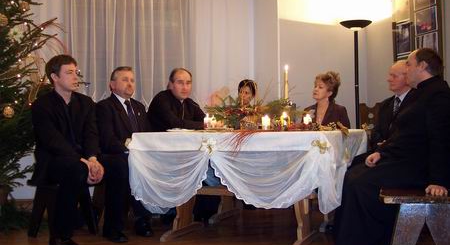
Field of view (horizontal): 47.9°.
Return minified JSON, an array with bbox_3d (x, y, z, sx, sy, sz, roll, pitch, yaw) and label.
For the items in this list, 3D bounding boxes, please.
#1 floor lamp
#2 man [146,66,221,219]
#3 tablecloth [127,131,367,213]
[{"bbox_3d":[1.239,-0.056,4.751,0.305,1.800,0.305,-1,-1,0],"label":"floor lamp"},{"bbox_3d":[-0.338,0.206,4.288,0.650,1.300,0.520,-1,-1,42],"label":"man"},{"bbox_3d":[0.294,0.330,4.004,1.440,0.520,1.490,-1,-1,25],"label":"tablecloth"}]

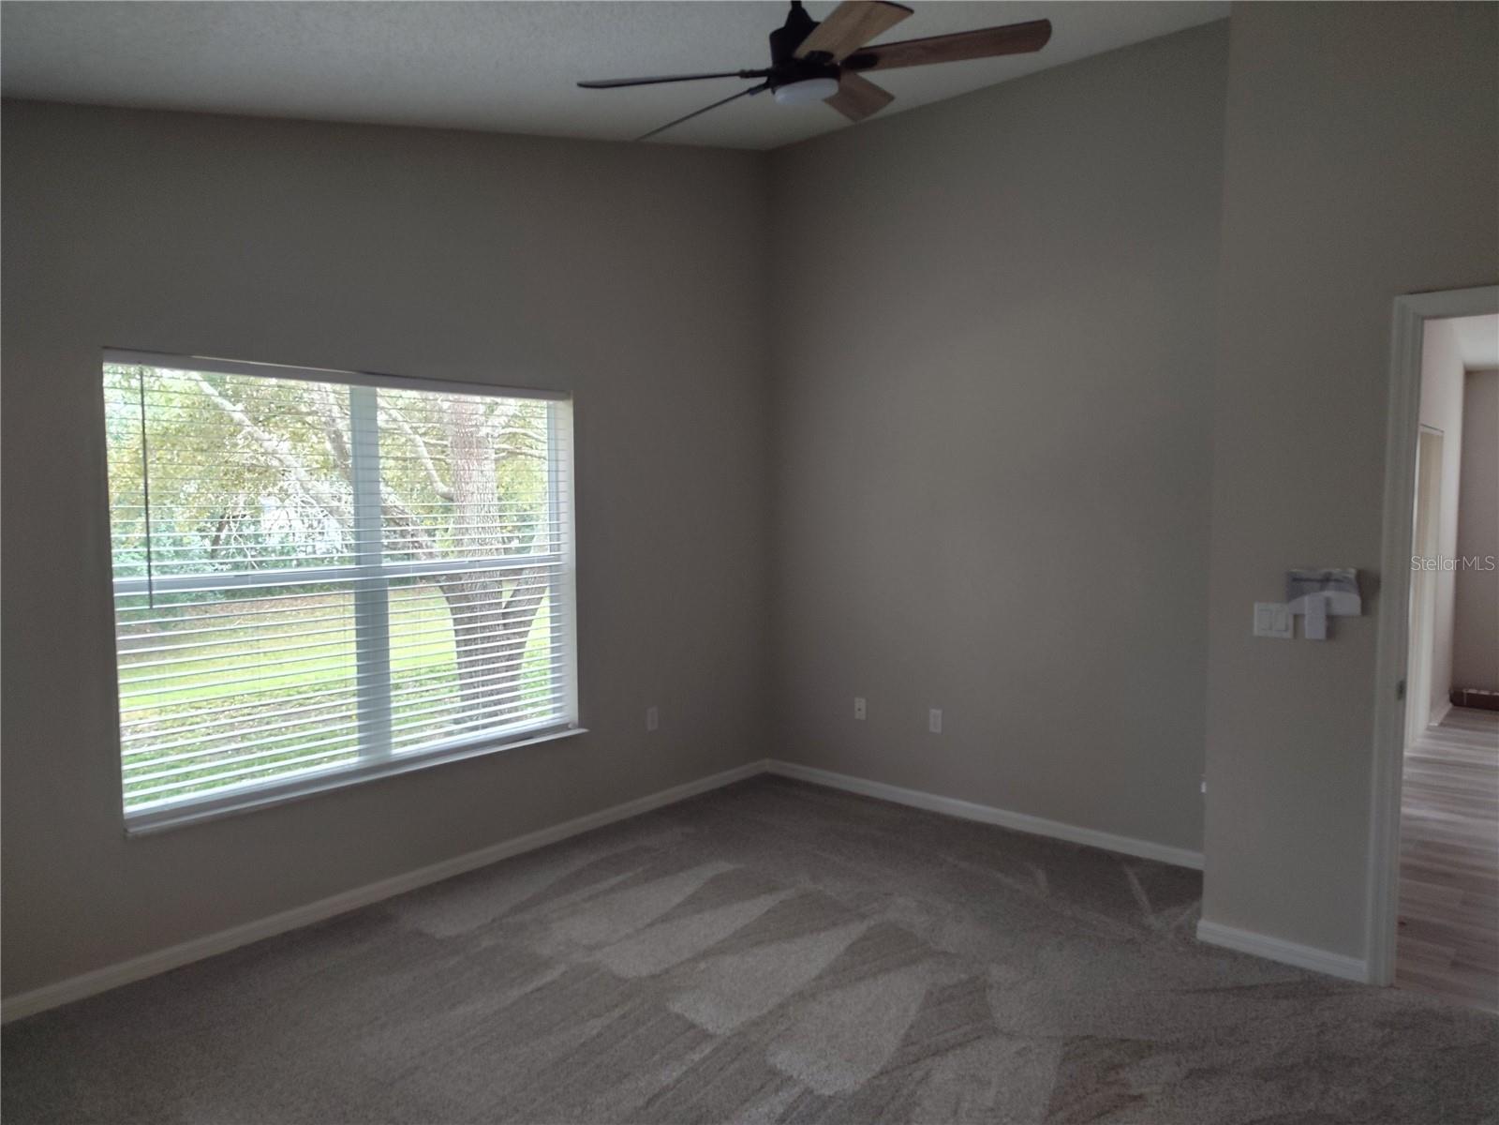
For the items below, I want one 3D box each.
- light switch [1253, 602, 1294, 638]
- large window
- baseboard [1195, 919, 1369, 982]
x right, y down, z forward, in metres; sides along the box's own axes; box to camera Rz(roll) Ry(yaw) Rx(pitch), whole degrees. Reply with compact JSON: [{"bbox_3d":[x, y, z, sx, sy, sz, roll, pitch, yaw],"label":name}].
[{"bbox_3d":[1.717,0.190,3.264,0.116,0.115,0.010,3,5,40],"label":"light switch"},{"bbox_3d":[-1.409,0.039,3.814,0.062,1.485,1.815,3,5,40],"label":"large window"},{"bbox_3d":[1.753,1.284,3.303,0.504,0.070,0.014,3,5,40],"label":"baseboard"}]

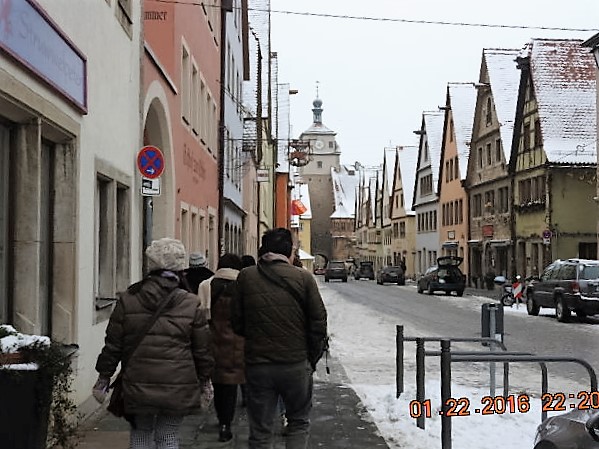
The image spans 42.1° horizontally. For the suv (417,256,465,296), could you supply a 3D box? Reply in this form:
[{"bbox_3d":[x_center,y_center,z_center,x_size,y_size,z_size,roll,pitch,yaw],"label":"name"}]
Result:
[{"bbox_3d":[7.450,2.750,41.300,1.780,1.950,4.450,0,-2,-1],"label":"suv"}]

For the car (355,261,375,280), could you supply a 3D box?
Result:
[{"bbox_3d":[6.750,4.830,81.000,1.800,1.830,4.400,0,-2,-1],"label":"car"}]

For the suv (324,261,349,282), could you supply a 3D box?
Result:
[{"bbox_3d":[3.200,4.150,69.200,1.880,1.700,4.650,0,-2,0],"label":"suv"}]

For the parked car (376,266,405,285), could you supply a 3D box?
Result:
[{"bbox_3d":[7.270,4.100,62.600,1.780,1.460,4.400,0,-2,-1],"label":"parked car"}]

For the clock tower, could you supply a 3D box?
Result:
[{"bbox_3d":[3.200,-6.400,129.500,6.700,29.600,6.700,0,-2,-3],"label":"clock tower"}]

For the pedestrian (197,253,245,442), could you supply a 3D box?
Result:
[{"bbox_3d":[-0.610,1.075,6.950,0.560,1.660,0.400,0,-2,-2],"label":"pedestrian"}]

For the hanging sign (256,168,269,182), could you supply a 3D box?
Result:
[{"bbox_3d":[-1.547,-2.070,33.000,0.510,0.530,0.120,0,-2,0],"label":"hanging sign"}]

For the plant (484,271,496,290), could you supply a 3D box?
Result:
[{"bbox_3d":[11.170,3.250,45.600,0.660,1.220,0.660,0,-2,-2],"label":"plant"}]

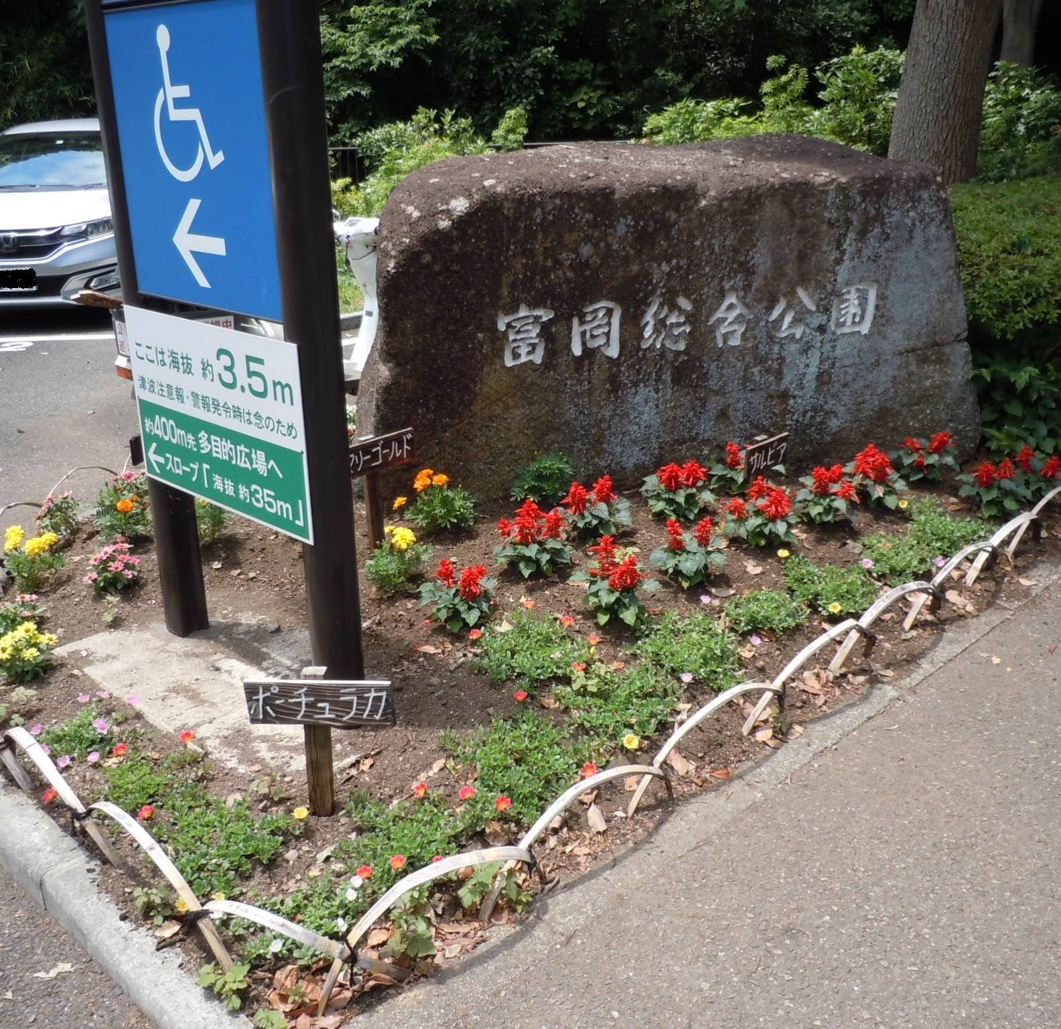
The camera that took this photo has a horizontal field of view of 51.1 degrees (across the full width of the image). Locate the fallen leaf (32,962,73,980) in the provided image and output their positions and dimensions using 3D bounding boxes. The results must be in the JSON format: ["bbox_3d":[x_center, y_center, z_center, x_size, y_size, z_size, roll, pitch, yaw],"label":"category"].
[{"bbox_3d":[-0.892,0.854,2.077,0.070,0.012,0.037,-13,23,-32],"label":"fallen leaf"}]

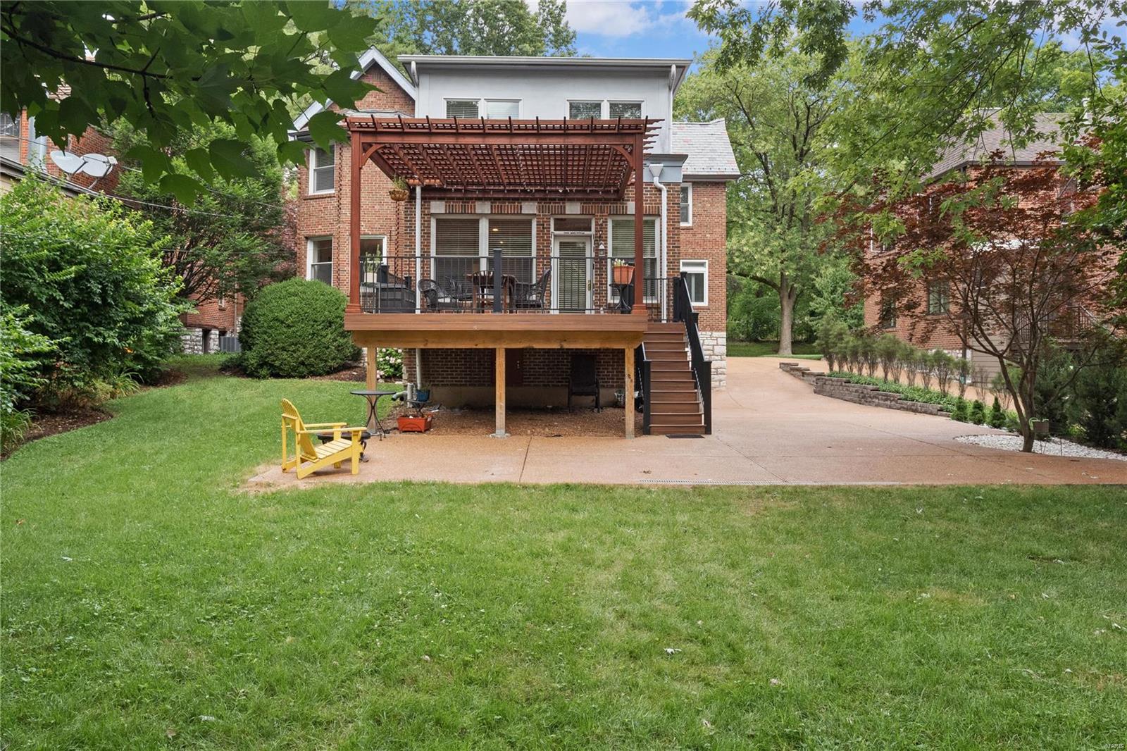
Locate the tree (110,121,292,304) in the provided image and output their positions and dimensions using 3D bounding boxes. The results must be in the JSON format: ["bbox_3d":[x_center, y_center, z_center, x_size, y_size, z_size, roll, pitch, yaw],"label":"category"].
[{"bbox_3d":[-10.372,-4.232,21.500,5.200,6.300,5.000,0,1,0],"label":"tree"}]

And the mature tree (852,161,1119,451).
[{"bbox_3d":[6.015,-0.990,10.700,3.700,4.100,3.500,0,1,0],"label":"mature tree"}]

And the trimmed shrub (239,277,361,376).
[{"bbox_3d":[-6.482,-1.153,18.400,2.950,2.420,2.800,0,1,0],"label":"trimmed shrub"}]

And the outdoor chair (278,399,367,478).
[{"bbox_3d":[-2.940,0.735,9.100,0.880,0.920,0.710,-1,1,-37],"label":"outdoor chair"}]

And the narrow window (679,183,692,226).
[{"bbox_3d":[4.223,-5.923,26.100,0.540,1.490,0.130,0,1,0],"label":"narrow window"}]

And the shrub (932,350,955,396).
[{"bbox_3d":[8.802,-0.061,17.400,0.540,1.070,0.540,0,1,0],"label":"shrub"}]

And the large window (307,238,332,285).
[{"bbox_3d":[-7.157,-3.299,22.000,1.050,1.550,0.130,0,1,30],"label":"large window"}]

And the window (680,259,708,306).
[{"bbox_3d":[4.553,-3.217,26.100,0.970,1.620,0.130,0,1,0],"label":"window"}]

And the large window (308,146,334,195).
[{"bbox_3d":[-7.064,-6.023,21.950,1.050,1.440,0.130,0,1,30],"label":"large window"}]

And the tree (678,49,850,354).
[{"bbox_3d":[10.135,-8.905,38.000,8.800,15.400,8.500,0,1,0],"label":"tree"}]

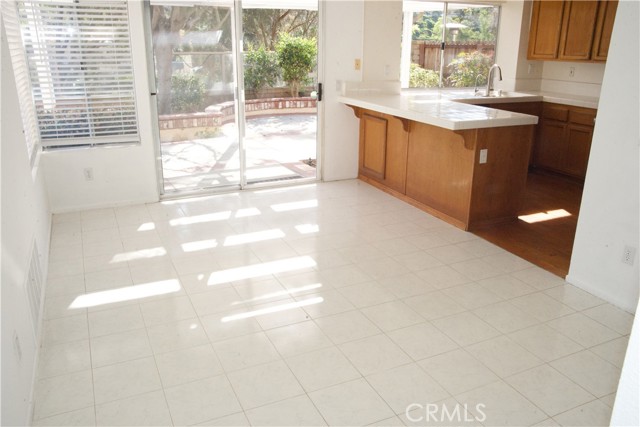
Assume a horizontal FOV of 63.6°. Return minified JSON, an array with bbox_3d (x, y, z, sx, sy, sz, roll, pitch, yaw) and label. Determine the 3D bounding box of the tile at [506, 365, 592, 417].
[{"bbox_3d":[1.075,0.828,2.429,0.297,0.010,0.297,-8,20,-24],"label":"tile"}]

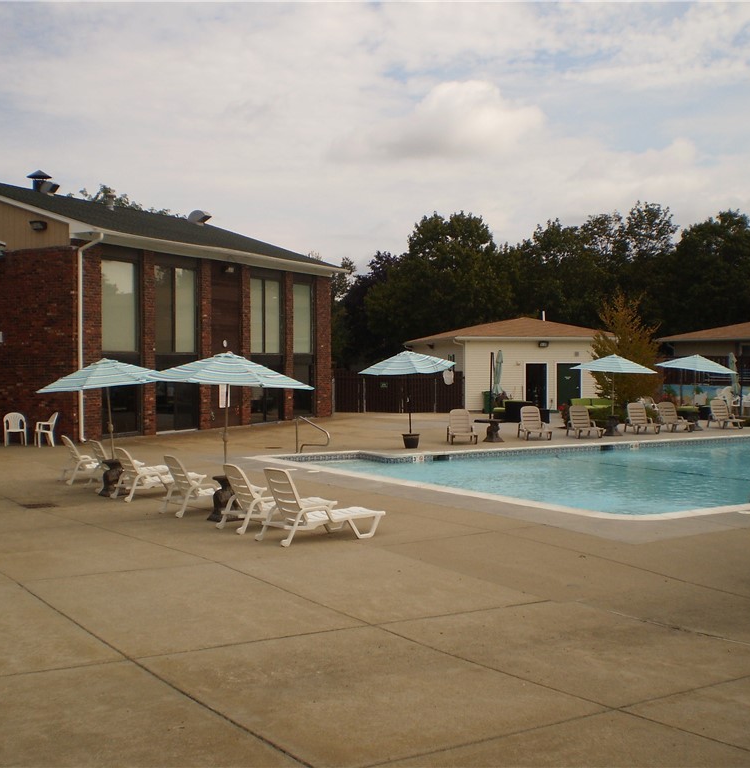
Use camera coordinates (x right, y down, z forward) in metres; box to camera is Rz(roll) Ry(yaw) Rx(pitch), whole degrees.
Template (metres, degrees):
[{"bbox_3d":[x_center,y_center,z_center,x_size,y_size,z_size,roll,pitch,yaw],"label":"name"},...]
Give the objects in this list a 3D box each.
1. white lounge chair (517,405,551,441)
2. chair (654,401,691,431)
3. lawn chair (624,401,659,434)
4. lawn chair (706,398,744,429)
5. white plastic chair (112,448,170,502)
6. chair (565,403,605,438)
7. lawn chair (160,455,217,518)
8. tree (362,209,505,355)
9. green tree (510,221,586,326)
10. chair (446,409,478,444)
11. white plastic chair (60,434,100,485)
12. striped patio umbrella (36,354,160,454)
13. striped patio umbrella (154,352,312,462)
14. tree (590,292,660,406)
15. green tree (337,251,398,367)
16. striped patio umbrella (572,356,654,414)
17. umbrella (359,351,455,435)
[{"bbox_3d":[4.720,1.161,31.246,0.700,0.950,1.450,0,2,-5],"label":"white lounge chair"},{"bbox_3d":[9.750,1.066,34.545,0.700,0.950,1.450,0,2,-12],"label":"chair"},{"bbox_3d":[8.283,1.079,32.858,0.680,0.930,1.580,0,1,-5],"label":"lawn chair"},{"bbox_3d":[11.627,1.020,35.317,0.680,0.930,1.580,0,1,-11],"label":"lawn chair"},{"bbox_3d":[-3.760,1.526,18.851,1.500,0.930,0.680,-1,2,-32],"label":"white plastic chair"},{"bbox_3d":[6.330,1.144,31.846,0.700,0.950,1.450,0,2,-9],"label":"chair"},{"bbox_3d":[-2.411,1.502,16.210,1.600,0.880,0.680,-1,2,-34],"label":"lawn chair"},{"bbox_3d":[3.977,-5.371,69.875,9.460,11.800,9.000,0,2,0],"label":"tree"},{"bbox_3d":[11.916,-5.542,73.872,6.230,11.910,6.500,0,2,0],"label":"green tree"},{"bbox_3d":[2.373,1.178,28.708,0.680,0.930,1.580,0,1,-1],"label":"chair"},{"bbox_3d":[-5.174,1.408,20.188,1.600,0.890,0.680,-1,2,-35],"label":"white plastic chair"},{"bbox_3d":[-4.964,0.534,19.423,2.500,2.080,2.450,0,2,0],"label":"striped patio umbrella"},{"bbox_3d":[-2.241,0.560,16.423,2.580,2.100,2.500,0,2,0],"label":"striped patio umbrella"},{"bbox_3d":[8.892,-0.842,37.480,2.600,4.550,2.600,0,1,0],"label":"tree"},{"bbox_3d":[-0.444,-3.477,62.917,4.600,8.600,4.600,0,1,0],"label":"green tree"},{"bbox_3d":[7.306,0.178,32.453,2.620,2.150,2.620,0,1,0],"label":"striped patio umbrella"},{"bbox_3d":[0.870,0.299,28.520,2.550,2.330,2.500,0,2,0],"label":"umbrella"}]

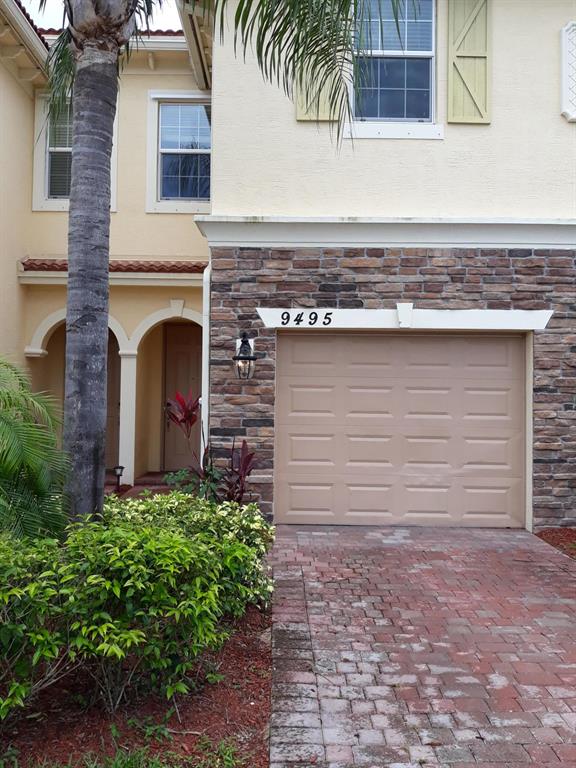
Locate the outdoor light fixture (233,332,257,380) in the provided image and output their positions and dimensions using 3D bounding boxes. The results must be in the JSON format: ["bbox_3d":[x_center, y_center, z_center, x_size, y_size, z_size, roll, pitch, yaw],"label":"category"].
[{"bbox_3d":[-0.443,-0.286,6.470,0.260,0.490,0.280,1,-1,0],"label":"outdoor light fixture"}]

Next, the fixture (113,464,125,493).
[{"bbox_3d":[-2.319,1.307,8.500,0.140,0.380,0.140,1,-1,0],"label":"fixture"}]

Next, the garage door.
[{"bbox_3d":[1.242,0.495,6.800,2.740,2.130,0.080,1,-1,0],"label":"garage door"}]

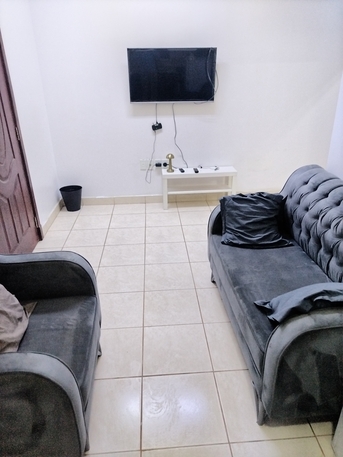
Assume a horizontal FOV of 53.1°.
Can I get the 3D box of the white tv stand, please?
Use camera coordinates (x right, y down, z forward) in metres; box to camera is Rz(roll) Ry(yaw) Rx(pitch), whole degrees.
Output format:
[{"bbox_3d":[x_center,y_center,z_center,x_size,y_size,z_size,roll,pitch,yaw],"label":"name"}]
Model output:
[{"bbox_3d":[0.351,-0.513,4.369,0.903,0.446,0.262,-3,25,-2],"label":"white tv stand"}]

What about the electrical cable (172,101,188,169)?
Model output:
[{"bbox_3d":[0.107,-1.103,4.157,0.207,0.772,0.050,-2,25,-1],"label":"electrical cable"}]

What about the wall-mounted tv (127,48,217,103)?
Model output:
[{"bbox_3d":[0.012,-1.693,3.822,0.953,0.561,0.075,-1,31,0],"label":"wall-mounted tv"}]

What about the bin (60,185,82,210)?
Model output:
[{"bbox_3d":[-1.254,-0.370,4.362,0.274,0.274,0.274,-2,25,-2],"label":"bin"}]

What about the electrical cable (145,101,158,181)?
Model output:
[{"bbox_3d":[-0.240,-1.011,4.188,0.195,0.966,0.050,-2,25,-1],"label":"electrical cable"}]

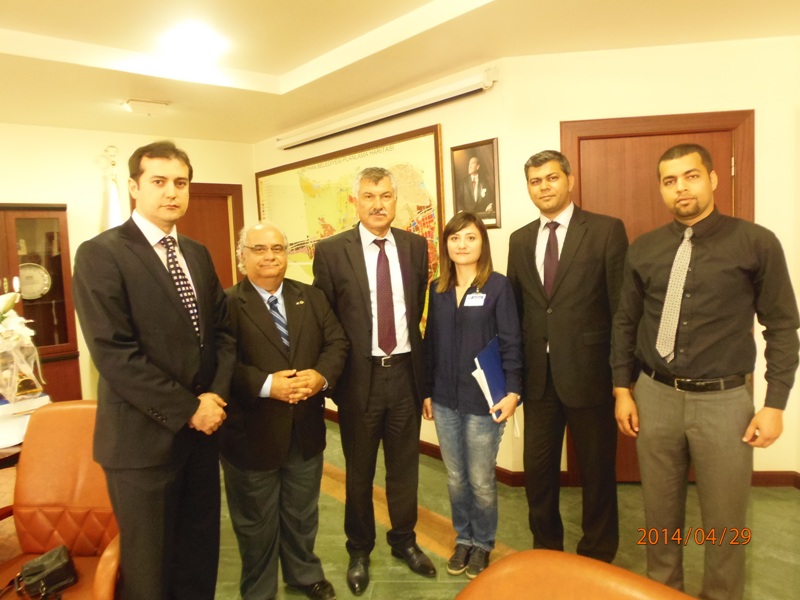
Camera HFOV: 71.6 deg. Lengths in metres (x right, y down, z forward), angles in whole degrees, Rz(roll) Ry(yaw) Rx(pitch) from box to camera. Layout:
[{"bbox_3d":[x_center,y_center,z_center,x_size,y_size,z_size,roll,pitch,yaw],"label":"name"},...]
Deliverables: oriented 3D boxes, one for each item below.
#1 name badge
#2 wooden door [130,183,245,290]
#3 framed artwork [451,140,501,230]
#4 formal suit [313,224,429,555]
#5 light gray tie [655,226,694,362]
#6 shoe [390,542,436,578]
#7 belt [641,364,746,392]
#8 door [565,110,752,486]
[{"bbox_3d":[0.317,0.000,2.330,0.086,0.056,0.010,0,-2,9],"label":"name badge"},{"bbox_3d":[-1.786,0.025,4.902,0.981,2.083,0.100,-8,7,-42],"label":"wooden door"},{"bbox_3d":[0.434,-0.663,3.249,0.030,0.500,0.356,-8,7,-42],"label":"framed artwork"},{"bbox_3d":[-0.123,0.400,2.430,0.510,1.480,0.310,-4,5,-13],"label":"formal suit"},{"bbox_3d":[0.941,-0.016,1.885,0.078,0.465,0.065,12,13,35],"label":"light gray tie"},{"bbox_3d":[0.054,1.148,2.510,0.275,0.105,0.100,2,7,43],"label":"shoe"},{"bbox_3d":[1.079,0.286,2.040,0.345,0.065,0.255,1,7,37],"label":"belt"},{"bbox_3d":[1.440,0.035,3.124,1.030,2.074,0.100,-2,5,6],"label":"door"}]

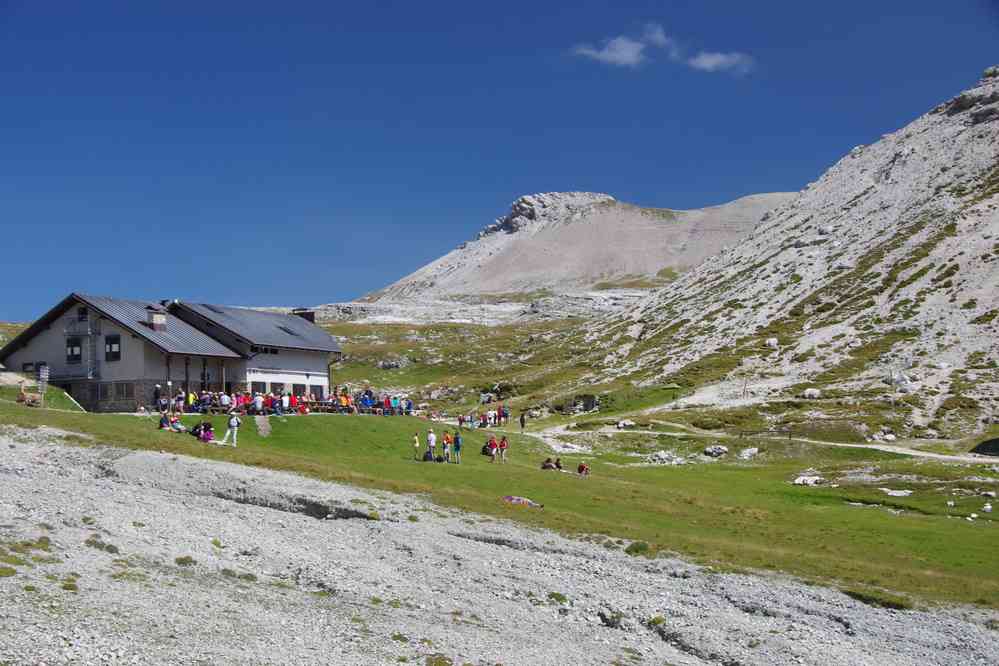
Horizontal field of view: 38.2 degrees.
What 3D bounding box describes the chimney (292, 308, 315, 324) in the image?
[{"bbox_3d":[-15.882,-1.333,118.000,1.850,1.250,0.800,-2,-5,37],"label":"chimney"}]

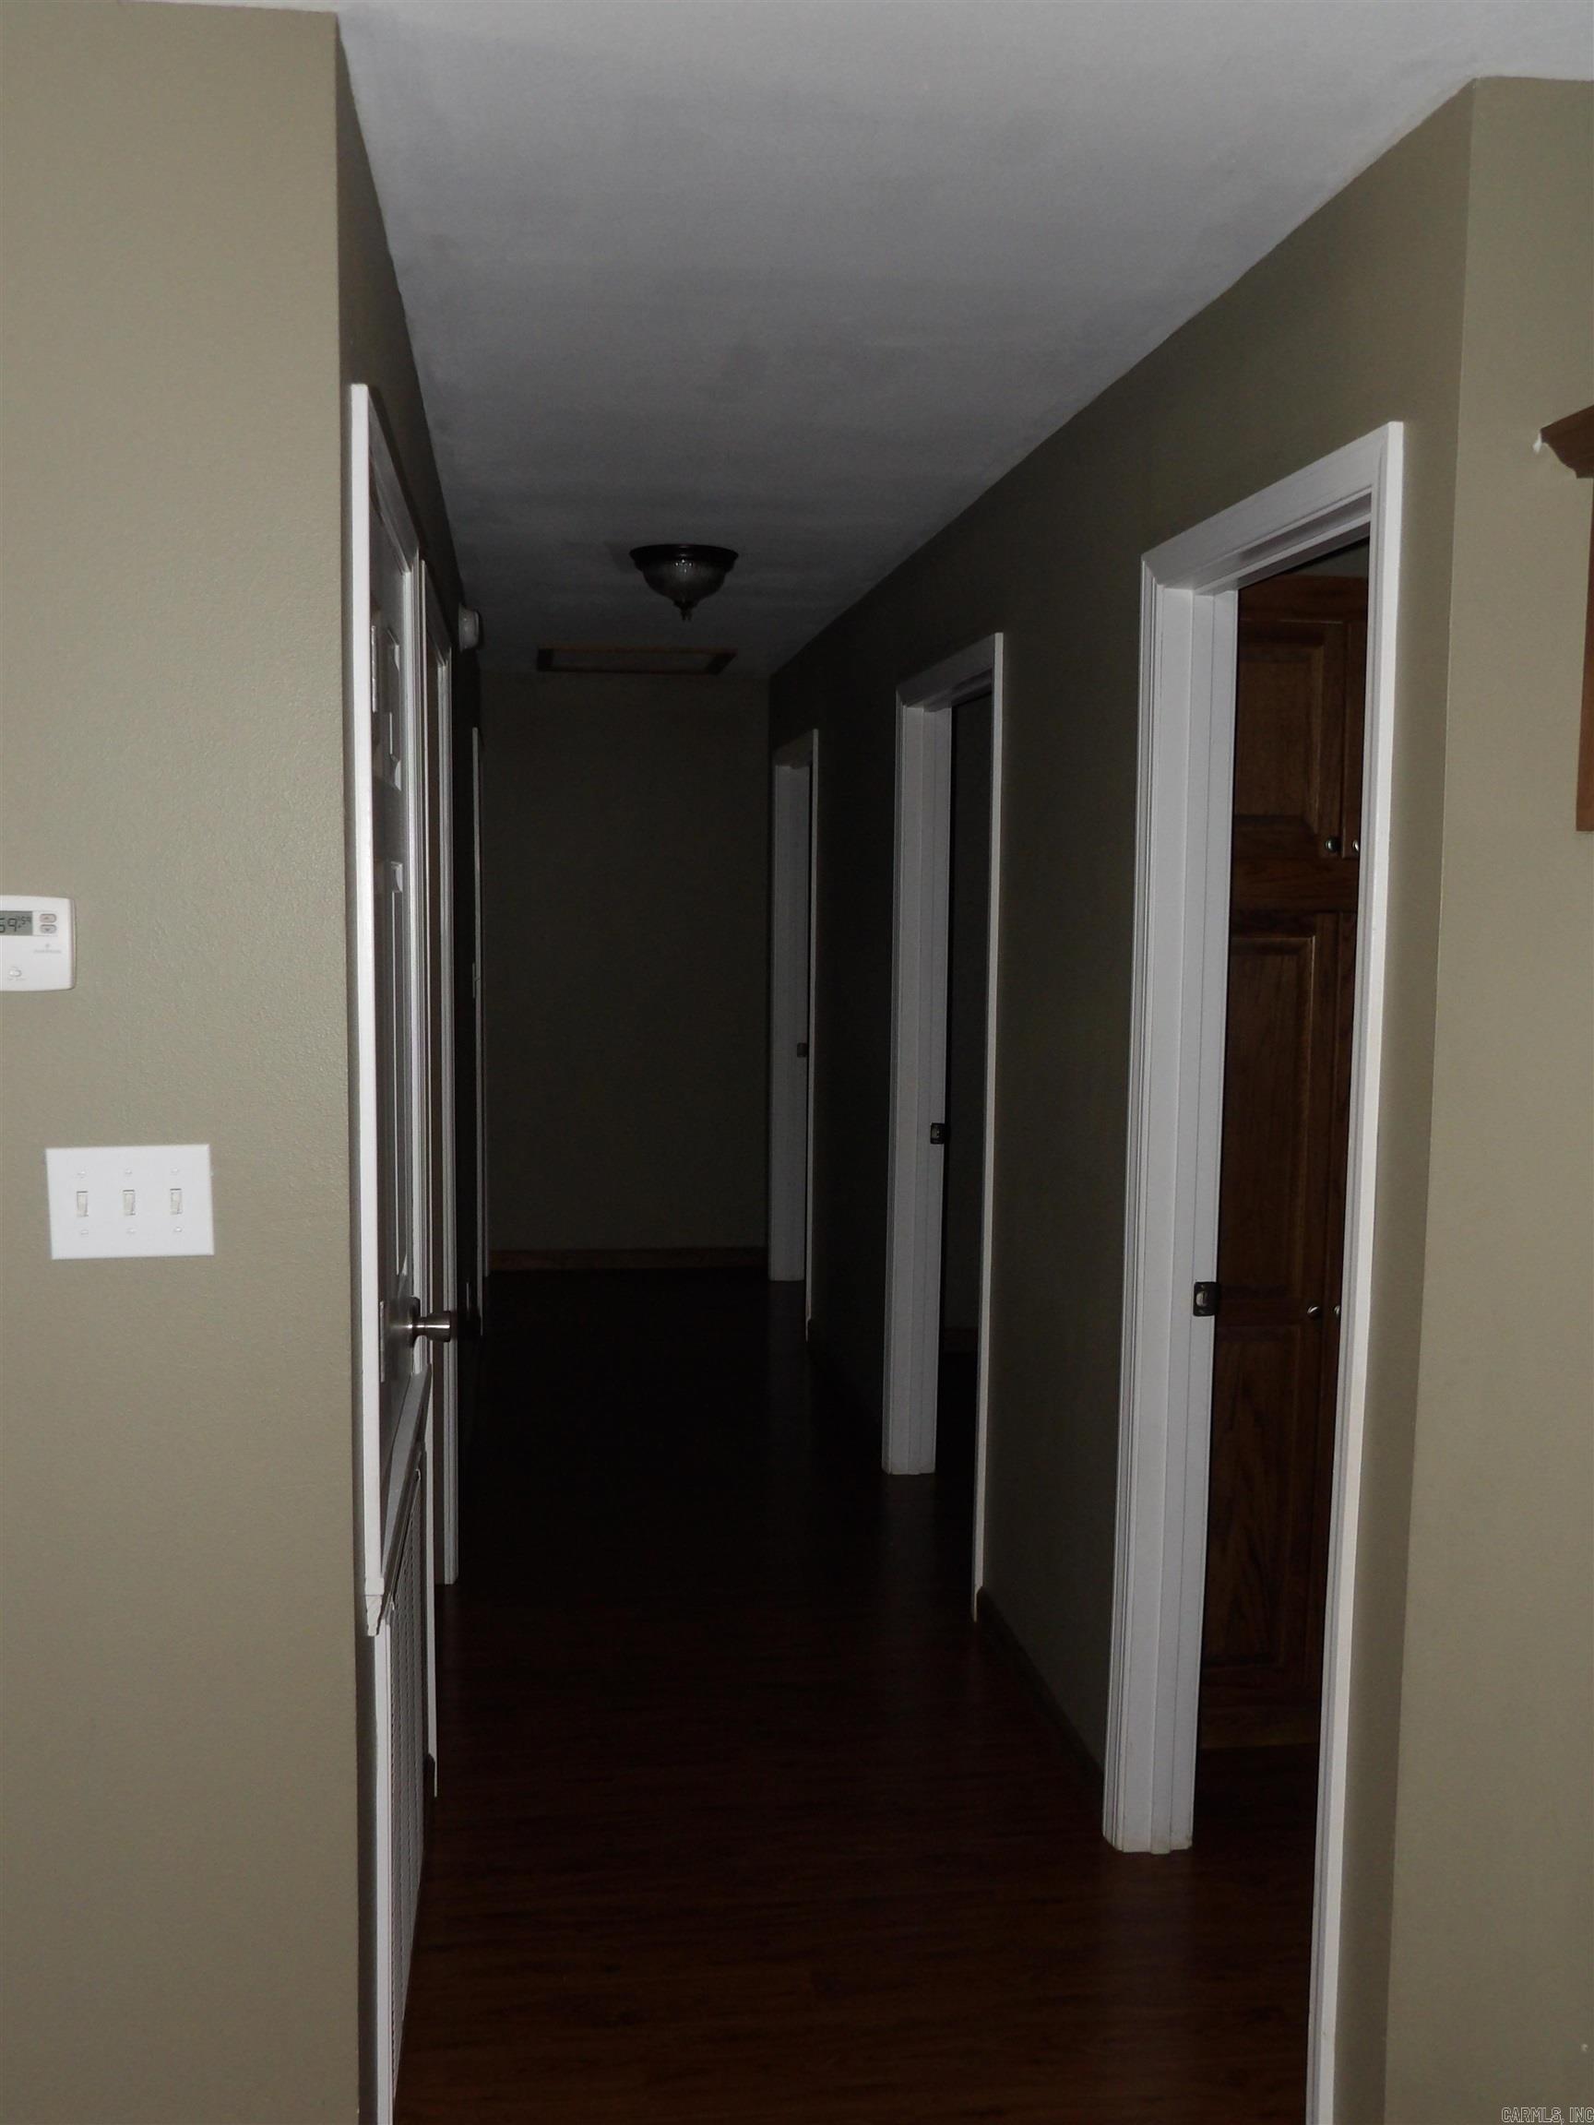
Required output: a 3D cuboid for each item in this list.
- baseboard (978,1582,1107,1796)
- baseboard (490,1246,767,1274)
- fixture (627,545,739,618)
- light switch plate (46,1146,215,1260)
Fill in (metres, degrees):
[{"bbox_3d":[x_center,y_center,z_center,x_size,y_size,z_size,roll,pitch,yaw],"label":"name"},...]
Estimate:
[{"bbox_3d":[0.467,1.236,3.354,0.014,0.083,0.867,0,6,-9],"label":"baseboard"},{"bbox_3d":[-0.701,0.828,7.187,1.168,0.083,0.014,0,6,-9],"label":"baseboard"},{"bbox_3d":[-0.290,-1.223,4.420,0.278,0.162,0.278,0,6,-9],"label":"fixture"},{"bbox_3d":[-0.680,0.144,1.755,0.162,0.115,0.012,0,6,-9],"label":"light switch plate"}]

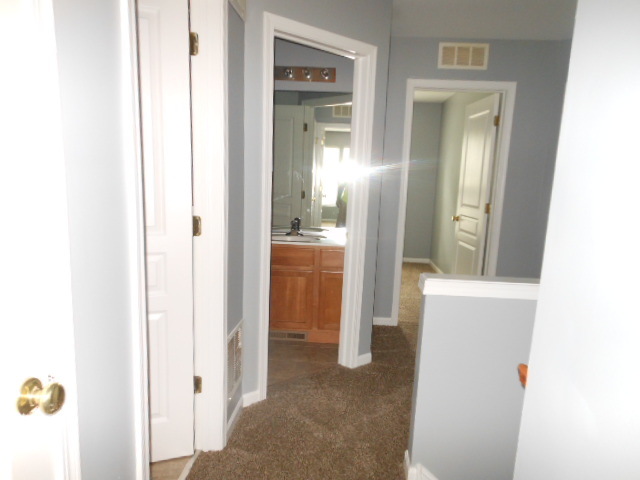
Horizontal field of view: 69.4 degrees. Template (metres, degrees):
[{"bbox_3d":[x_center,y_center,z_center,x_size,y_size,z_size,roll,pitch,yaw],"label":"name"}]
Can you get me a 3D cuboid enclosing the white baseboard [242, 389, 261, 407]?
[{"bbox_3d":[-0.396,0.915,2.667,0.108,0.080,0.014,-6,12,-41],"label":"white baseboard"}]

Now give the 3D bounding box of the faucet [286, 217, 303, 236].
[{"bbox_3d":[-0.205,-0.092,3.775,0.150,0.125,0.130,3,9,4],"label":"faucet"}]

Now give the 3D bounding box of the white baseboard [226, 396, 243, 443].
[{"bbox_3d":[-0.441,0.946,2.457,0.014,0.082,0.355,3,9,4],"label":"white baseboard"}]

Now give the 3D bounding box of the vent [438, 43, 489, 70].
[{"bbox_3d":[1.154,-1.470,3.704,0.393,0.202,0.018,3,9,4],"label":"vent"}]

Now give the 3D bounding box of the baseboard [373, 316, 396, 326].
[{"bbox_3d":[0.545,0.726,4.093,0.215,0.078,0.014,3,9,4],"label":"baseboard"}]

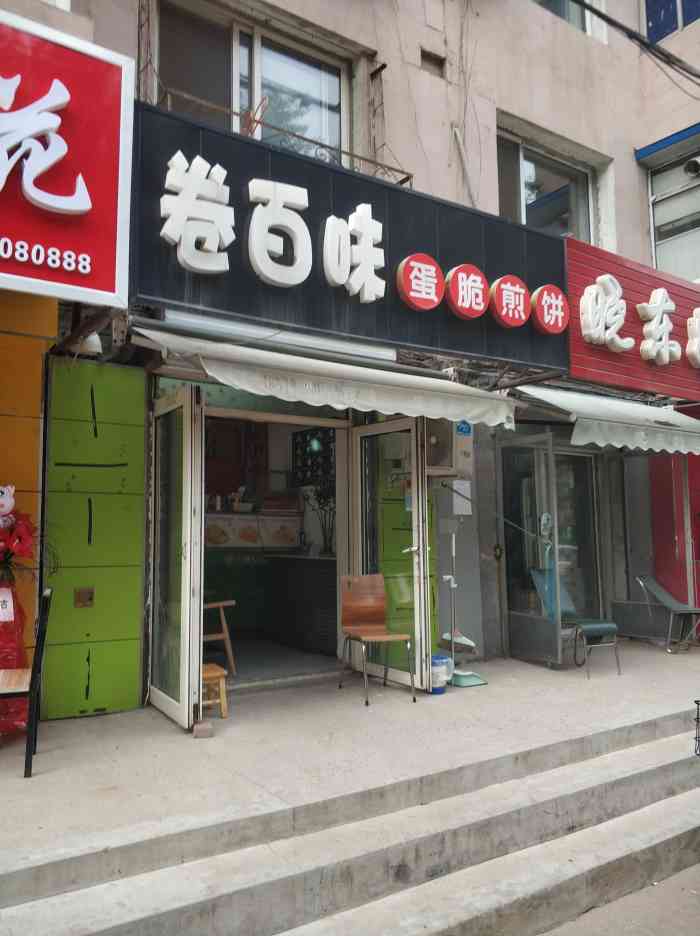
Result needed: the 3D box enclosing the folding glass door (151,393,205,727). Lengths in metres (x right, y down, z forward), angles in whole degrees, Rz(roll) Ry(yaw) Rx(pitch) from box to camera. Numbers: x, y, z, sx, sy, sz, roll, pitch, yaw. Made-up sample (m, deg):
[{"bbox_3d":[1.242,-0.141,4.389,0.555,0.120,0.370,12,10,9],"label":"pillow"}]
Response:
[{"bbox_3d":[-1.122,0.539,4.709,0.100,2.040,0.840,3,-7,-31],"label":"folding glass door"}]

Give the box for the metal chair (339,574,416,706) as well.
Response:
[{"bbox_3d":[0.183,1.212,5.264,0.390,0.830,0.580,1,-6,-16],"label":"metal chair"}]

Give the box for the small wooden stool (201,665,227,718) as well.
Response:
[{"bbox_3d":[-0.943,1.436,4.649,0.260,0.280,0.280,3,-7,-34],"label":"small wooden stool"}]

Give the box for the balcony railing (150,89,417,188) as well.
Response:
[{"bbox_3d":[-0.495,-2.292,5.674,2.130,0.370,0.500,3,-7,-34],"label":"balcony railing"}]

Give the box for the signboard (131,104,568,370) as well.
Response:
[{"bbox_3d":[0.320,-1.605,5.639,3.980,1.270,0.200,3,-7,-32],"label":"signboard"}]

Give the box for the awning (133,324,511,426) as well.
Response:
[{"bbox_3d":[-0.081,-0.703,5.615,3.060,0.640,0.860,3,-7,-34],"label":"awning"}]

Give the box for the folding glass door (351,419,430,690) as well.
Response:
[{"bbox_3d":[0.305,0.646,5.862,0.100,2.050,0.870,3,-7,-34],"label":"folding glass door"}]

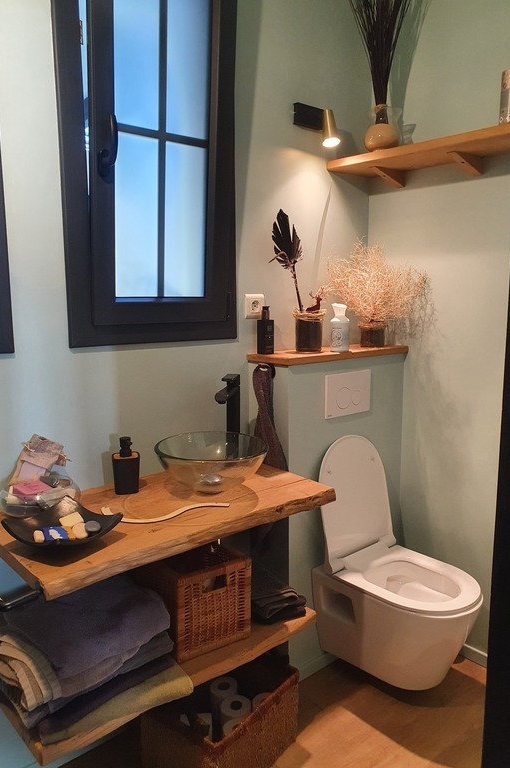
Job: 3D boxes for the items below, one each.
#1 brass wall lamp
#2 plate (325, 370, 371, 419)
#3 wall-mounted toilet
[{"bbox_3d":[0.234,-0.926,2.061,0.175,0.141,0.100,-8,12,-40],"label":"brass wall lamp"},{"bbox_3d":[0.334,0.033,2.079,0.248,0.153,0.011,-8,11,-41],"label":"plate"},{"bbox_3d":[0.517,0.616,1.992,0.366,0.812,0.529,-8,12,-40],"label":"wall-mounted toilet"}]

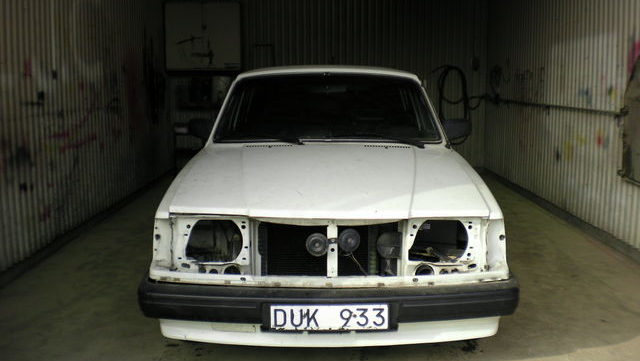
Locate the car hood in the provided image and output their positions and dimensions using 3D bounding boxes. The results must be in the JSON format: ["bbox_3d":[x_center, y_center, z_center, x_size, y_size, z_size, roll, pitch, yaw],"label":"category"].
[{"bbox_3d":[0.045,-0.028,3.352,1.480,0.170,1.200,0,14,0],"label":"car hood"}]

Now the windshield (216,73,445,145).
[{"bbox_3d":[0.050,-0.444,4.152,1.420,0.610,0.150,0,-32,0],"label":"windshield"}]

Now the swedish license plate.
[{"bbox_3d":[0.040,0.554,2.625,0.480,0.110,0.020,0,9,0],"label":"swedish license plate"}]

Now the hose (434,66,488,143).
[{"bbox_3d":[1.956,-1.044,9.000,0.780,1.120,0.150,0,9,0],"label":"hose"}]

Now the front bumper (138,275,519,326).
[{"bbox_3d":[0.039,0.495,2.833,1.680,0.160,0.420,0,9,0],"label":"front bumper"}]

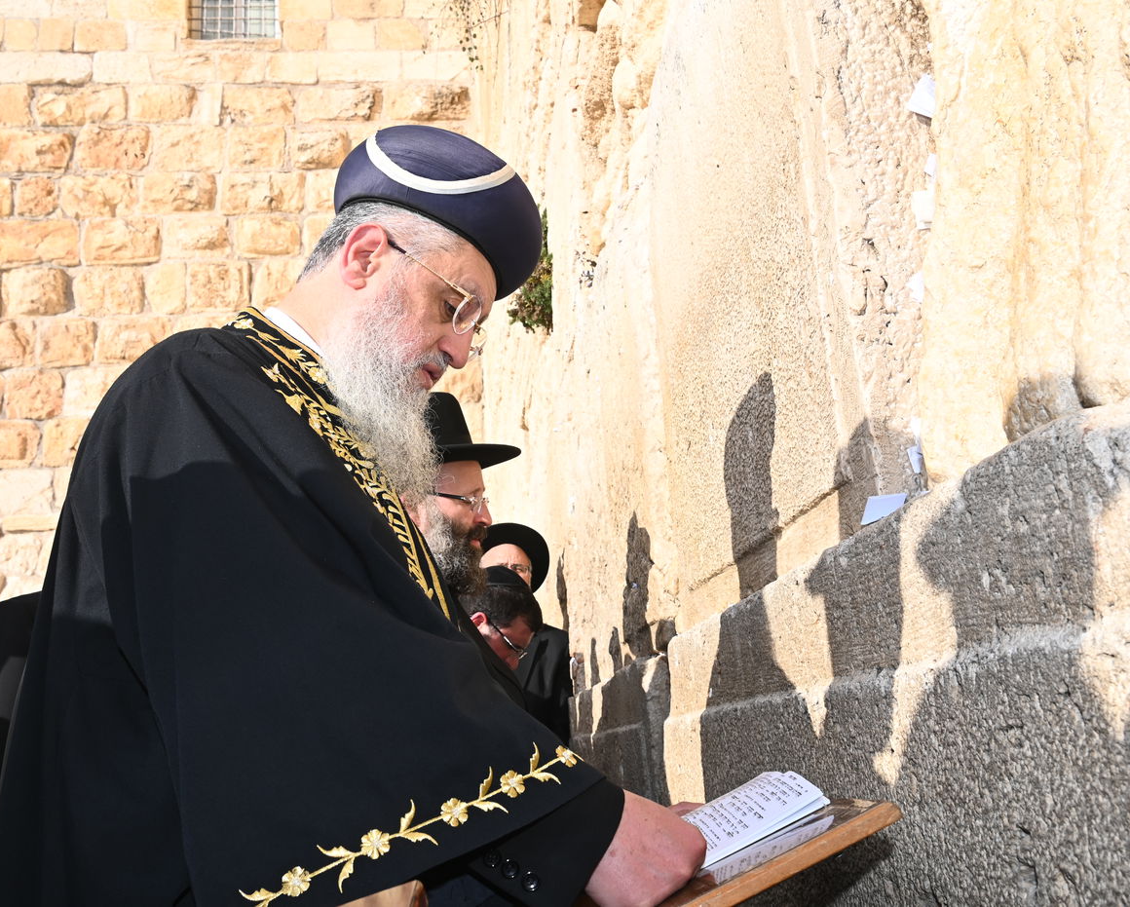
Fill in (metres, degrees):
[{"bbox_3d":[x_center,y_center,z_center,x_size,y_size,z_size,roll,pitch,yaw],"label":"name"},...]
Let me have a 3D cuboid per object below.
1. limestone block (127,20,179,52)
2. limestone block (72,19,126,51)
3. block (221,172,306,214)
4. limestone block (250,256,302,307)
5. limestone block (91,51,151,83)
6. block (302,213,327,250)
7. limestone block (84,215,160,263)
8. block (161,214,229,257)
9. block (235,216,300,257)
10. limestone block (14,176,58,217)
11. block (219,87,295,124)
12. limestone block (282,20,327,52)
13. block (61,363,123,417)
[{"bbox_3d":[-4.001,-4.011,11.820,0.479,0.327,0.250,-2,-14,-7],"label":"limestone block"},{"bbox_3d":[-4.499,-4.001,11.762,0.465,0.326,0.250,-2,-14,-7],"label":"limestone block"},{"bbox_3d":[-2.422,-2.037,9.769,0.657,0.372,0.300,-2,-15,-6],"label":"block"},{"bbox_3d":[-2.126,-1.240,9.156,0.437,0.396,0.300,-2,-14,-7],"label":"limestone block"},{"bbox_3d":[-3.599,-3.096,9.885,0.464,0.282,0.280,-2,-14,-7],"label":"limestone block"},{"bbox_3d":[-1.836,-1.712,9.742,0.500,0.345,0.300,-2,-15,-6],"label":"block"},{"bbox_3d":[-3.464,-1.629,9.556,0.586,0.392,0.300,-2,-15,-6],"label":"limestone block"},{"bbox_3d":[-2.910,-1.675,9.589,0.509,0.351,0.280,-2,-14,-7],"label":"block"},{"bbox_3d":[-2.356,-1.678,9.681,0.507,0.356,0.300,-2,-15,-6],"label":"block"},{"bbox_3d":[-4.137,-1.969,9.578,0.328,0.342,0.280,-2,-15,-6],"label":"limestone block"},{"bbox_3d":[-2.504,-2.795,9.928,0.563,0.346,0.280,-2,-14,-7],"label":"block"},{"bbox_3d":[-2.171,-3.425,10.163,0.365,0.291,0.280,-2,-15,-6],"label":"limestone block"},{"bbox_3d":[-3.535,-0.449,9.198,0.483,0.399,0.280,-2,-14,-7],"label":"block"}]

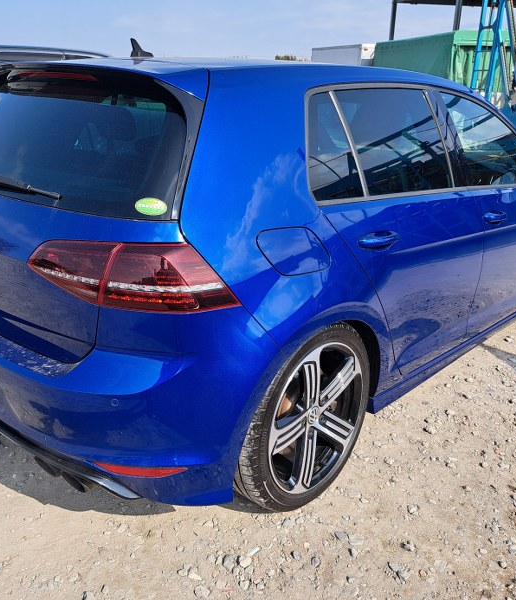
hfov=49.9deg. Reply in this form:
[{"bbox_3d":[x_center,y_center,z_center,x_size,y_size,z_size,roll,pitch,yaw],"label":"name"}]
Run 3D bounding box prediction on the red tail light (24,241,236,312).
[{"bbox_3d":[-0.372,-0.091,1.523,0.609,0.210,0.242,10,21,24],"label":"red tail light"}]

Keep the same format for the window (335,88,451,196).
[{"bbox_3d":[0.560,-0.634,2.209,0.756,0.441,0.063,-17,4,-44],"label":"window"}]

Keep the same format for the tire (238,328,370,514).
[{"bbox_3d":[0.142,0.390,2.002,0.247,0.683,0.683,18,25,40],"label":"tire"}]

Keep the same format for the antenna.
[{"bbox_3d":[-0.437,-0.950,2.095,0.063,0.068,0.137,18,25,40],"label":"antenna"}]

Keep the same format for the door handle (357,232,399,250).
[{"bbox_3d":[0.411,-0.203,1.879,0.063,0.058,0.231,18,25,40],"label":"door handle"}]

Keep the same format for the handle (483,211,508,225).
[{"bbox_3d":[1.115,-0.388,2.597,0.063,0.058,0.231,18,25,40],"label":"handle"}]

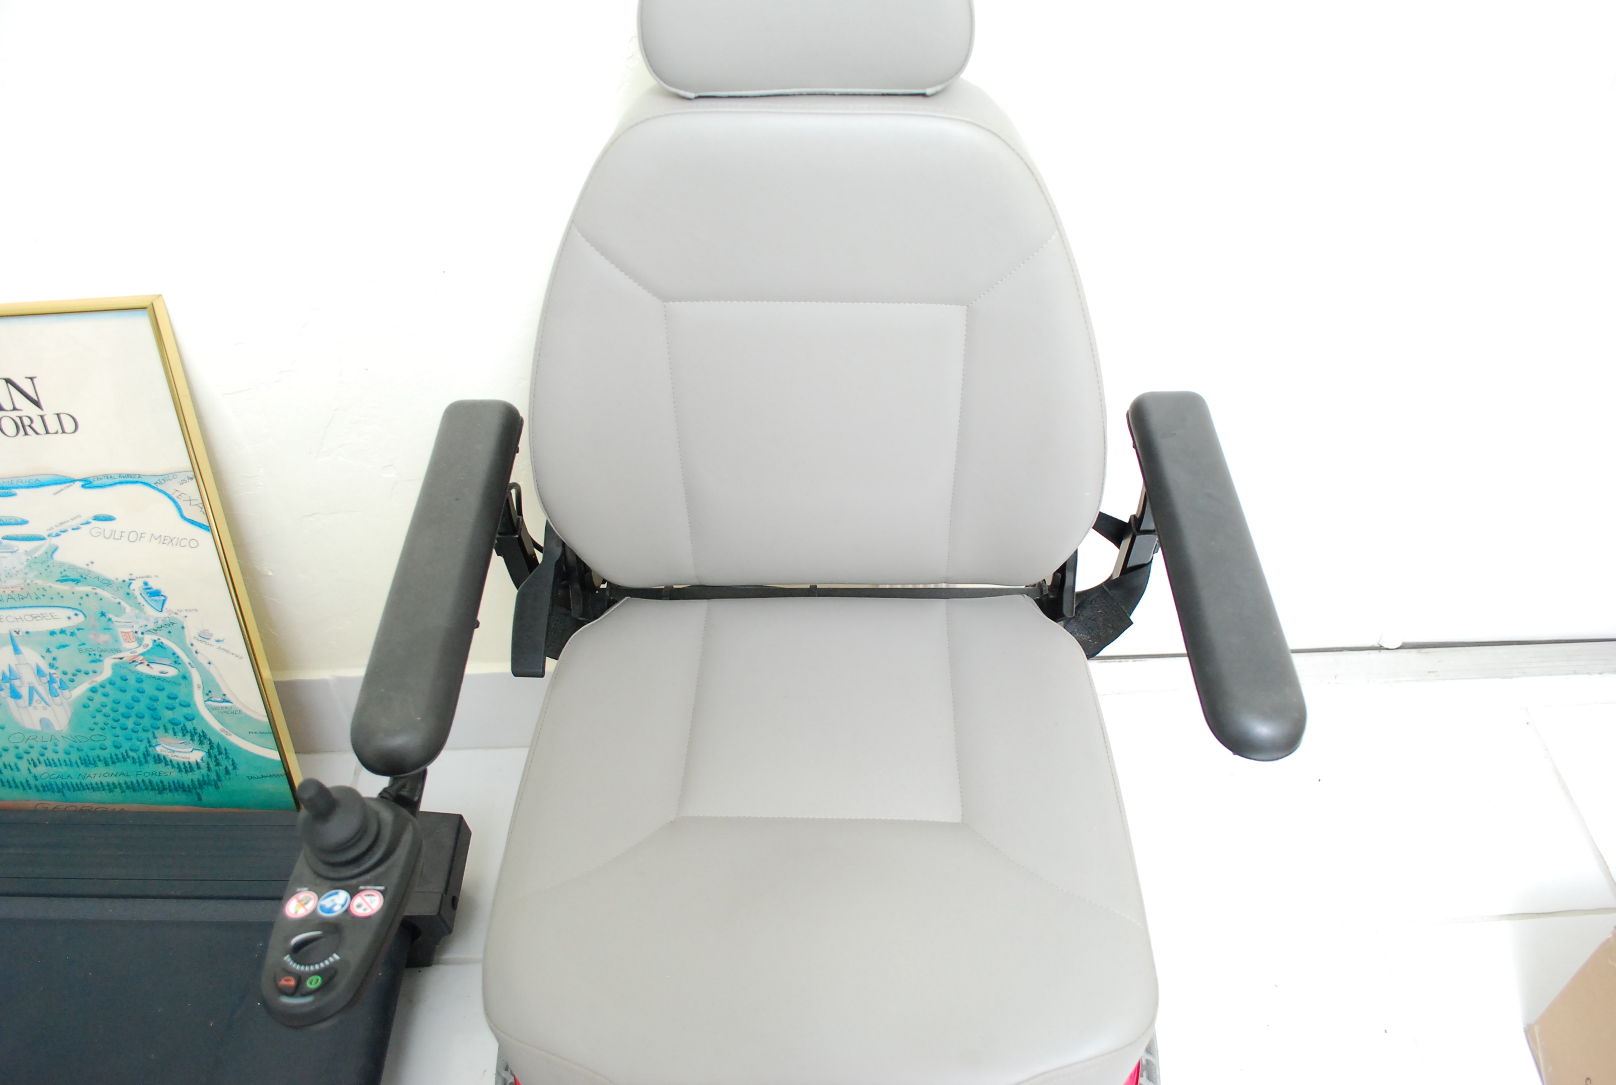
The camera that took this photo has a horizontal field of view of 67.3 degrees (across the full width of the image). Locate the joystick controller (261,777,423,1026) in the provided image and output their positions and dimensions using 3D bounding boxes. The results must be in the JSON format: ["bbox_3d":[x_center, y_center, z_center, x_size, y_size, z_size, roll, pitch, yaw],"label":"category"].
[{"bbox_3d":[-0.281,0.204,0.720,0.076,0.100,0.161,-3,37,2],"label":"joystick controller"}]

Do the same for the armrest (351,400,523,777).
[{"bbox_3d":[-0.274,0.017,0.920,0.059,0.036,0.342,-1,49,1],"label":"armrest"}]

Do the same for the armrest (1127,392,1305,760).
[{"bbox_3d":[0.299,0.008,0.906,0.058,0.036,0.334,-1,49,1],"label":"armrest"}]

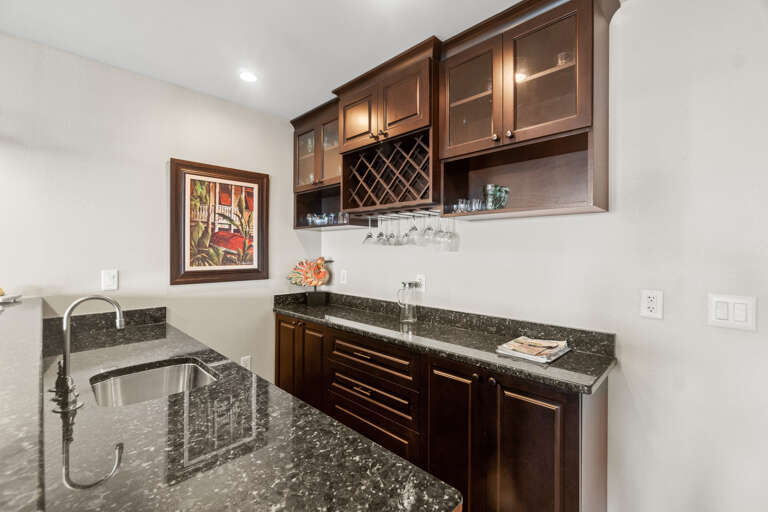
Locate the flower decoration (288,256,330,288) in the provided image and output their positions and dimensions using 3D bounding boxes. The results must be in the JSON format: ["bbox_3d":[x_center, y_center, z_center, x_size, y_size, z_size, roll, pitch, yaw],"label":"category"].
[{"bbox_3d":[-0.595,0.125,2.507,0.310,0.230,0.110,0,0,-13],"label":"flower decoration"}]

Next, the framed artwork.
[{"bbox_3d":[-1.089,-0.211,2.181,0.035,0.775,0.630,1,1,43],"label":"framed artwork"}]

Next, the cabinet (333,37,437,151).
[{"bbox_3d":[0.114,-0.811,1.880,0.715,0.382,0.440,1,1,43],"label":"cabinet"}]

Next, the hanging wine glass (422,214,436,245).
[{"bbox_3d":[0.259,-0.145,1.819,0.078,0.180,0.078,0,0,0],"label":"hanging wine glass"}]

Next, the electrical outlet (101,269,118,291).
[{"bbox_3d":[-1.506,0.134,1.761,0.010,0.115,0.073,1,1,43],"label":"electrical outlet"}]

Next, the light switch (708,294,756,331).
[{"bbox_3d":[1.228,0.199,1.131,0.115,0.117,0.010,1,1,43],"label":"light switch"}]

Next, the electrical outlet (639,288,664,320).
[{"bbox_3d":[1.071,0.193,1.279,0.070,0.115,0.010,1,1,43],"label":"electrical outlet"}]

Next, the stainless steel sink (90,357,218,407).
[{"bbox_3d":[-0.761,0.521,1.075,0.395,0.190,0.325,1,1,43],"label":"stainless steel sink"}]

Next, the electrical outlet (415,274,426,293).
[{"bbox_3d":[0.232,0.179,2.067,0.072,0.115,0.010,1,1,43],"label":"electrical outlet"}]

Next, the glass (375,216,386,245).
[{"bbox_3d":[-0.020,-0.157,1.966,0.078,0.180,0.078,0,0,0],"label":"glass"}]

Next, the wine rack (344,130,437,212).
[{"bbox_3d":[0.123,-0.441,1.899,0.675,0.355,0.400,1,1,43],"label":"wine rack"}]

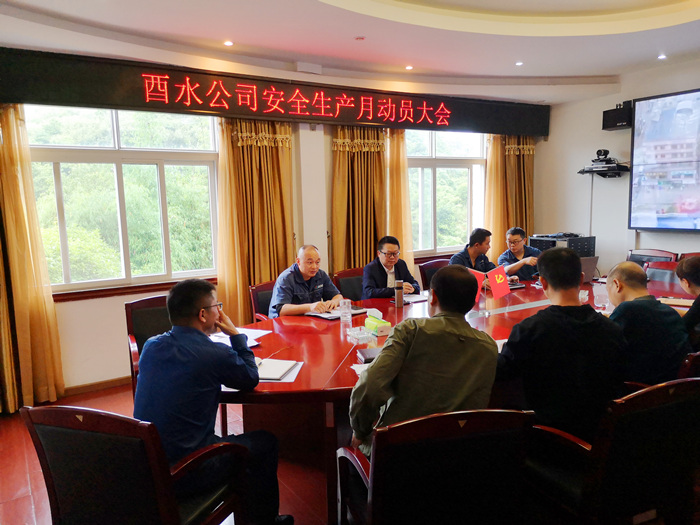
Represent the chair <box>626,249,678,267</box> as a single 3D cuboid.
[{"bbox_3d":[3.297,0.333,6.081,0.600,0.920,0.600,-6,8,-30],"label":"chair"}]

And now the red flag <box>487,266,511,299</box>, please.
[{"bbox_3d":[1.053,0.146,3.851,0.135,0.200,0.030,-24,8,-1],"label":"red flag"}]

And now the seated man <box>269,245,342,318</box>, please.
[{"bbox_3d":[-0.245,0.488,4.212,0.550,1.250,0.760,-7,9,-38],"label":"seated man"}]

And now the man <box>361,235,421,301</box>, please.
[{"bbox_3d":[0.382,0.394,4.818,0.530,1.260,0.760,-6,8,-30],"label":"man"}]

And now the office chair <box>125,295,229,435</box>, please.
[{"bbox_3d":[-1.172,0.725,3.744,0.580,0.950,0.600,-6,8,-32],"label":"office chair"}]

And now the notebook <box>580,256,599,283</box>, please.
[{"bbox_3d":[1.996,0.085,4.938,0.350,0.240,0.290,-5,8,-25],"label":"notebook"}]

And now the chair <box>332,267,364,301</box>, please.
[{"bbox_3d":[0.226,0.538,5.078,0.600,0.920,0.600,-7,9,-39],"label":"chair"}]

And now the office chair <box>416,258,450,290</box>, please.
[{"bbox_3d":[1.077,0.459,5.545,0.600,0.920,0.600,-7,8,-36],"label":"office chair"}]

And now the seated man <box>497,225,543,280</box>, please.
[{"bbox_3d":[1.704,0.284,5.438,0.550,1.270,0.780,-4,7,-19],"label":"seated man"}]

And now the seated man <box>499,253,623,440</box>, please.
[{"bbox_3d":[0.822,0.630,2.336,0.560,1.360,0.800,-5,7,-24],"label":"seated man"}]

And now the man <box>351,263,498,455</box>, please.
[{"bbox_3d":[0.267,0.678,2.181,0.570,1.330,0.800,-3,7,-13],"label":"man"}]

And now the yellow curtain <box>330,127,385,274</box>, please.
[{"bbox_3d":[0.110,-0.304,6.003,0.680,2.380,0.160,-6,8,-33],"label":"yellow curtain"}]

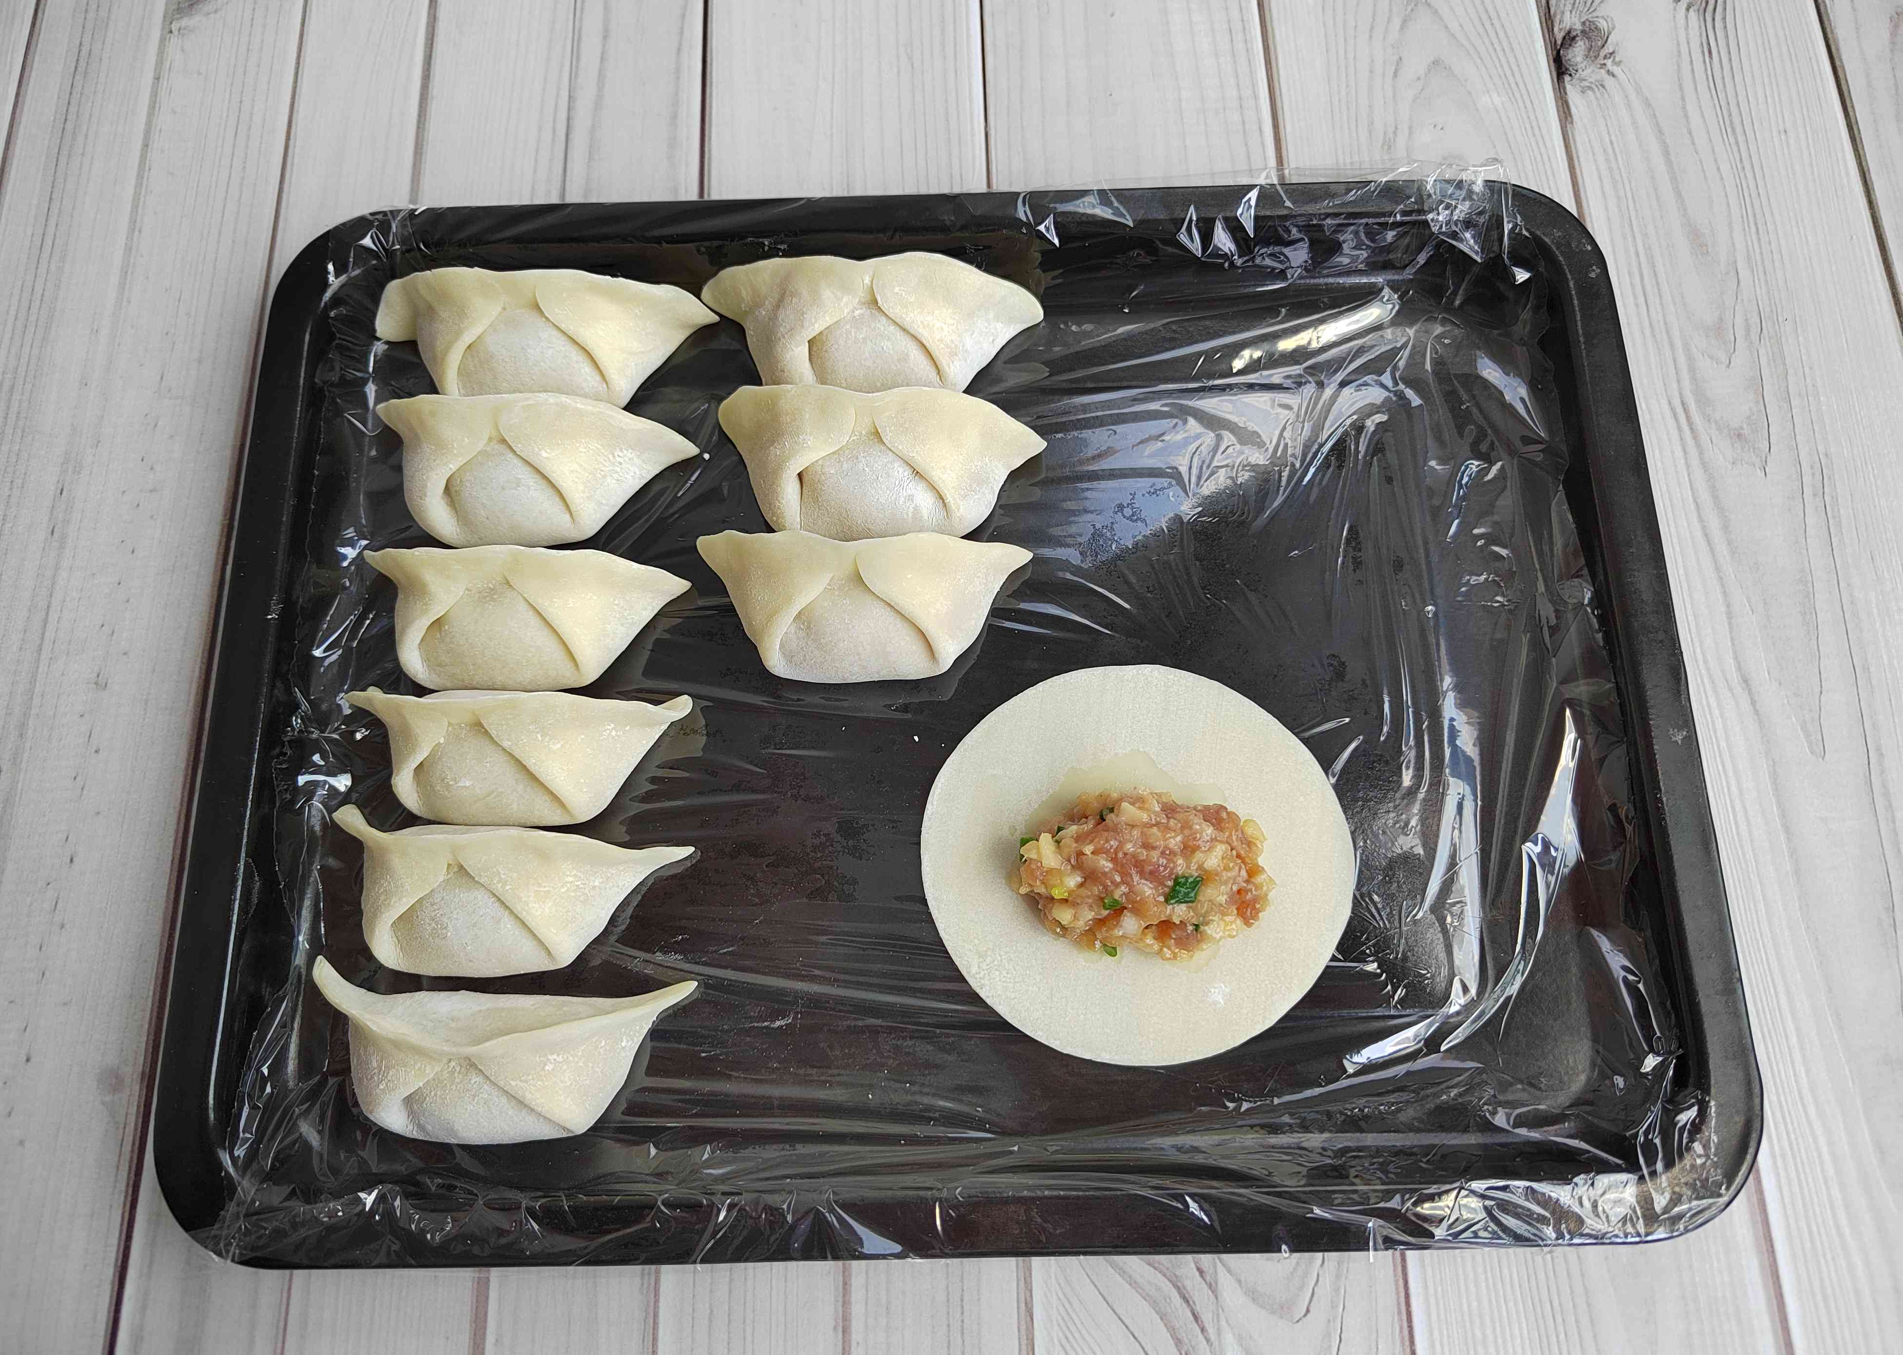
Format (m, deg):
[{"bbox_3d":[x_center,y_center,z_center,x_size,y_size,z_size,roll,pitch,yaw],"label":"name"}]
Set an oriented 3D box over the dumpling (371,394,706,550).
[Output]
[{"bbox_3d":[-0.107,-0.058,0.338,0.083,0.033,0.037,2,74,1],"label":"dumpling"}]

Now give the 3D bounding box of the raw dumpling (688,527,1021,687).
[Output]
[{"bbox_3d":[-0.022,-0.020,0.327,0.085,0.033,0.036,0,74,0],"label":"raw dumpling"}]

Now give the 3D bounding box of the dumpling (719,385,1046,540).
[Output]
[{"bbox_3d":[-0.018,-0.059,0.338,0.086,0.033,0.037,1,74,1],"label":"dumpling"}]

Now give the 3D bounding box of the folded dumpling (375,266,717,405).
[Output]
[{"bbox_3d":[-0.109,-0.099,0.349,0.090,0.033,0.037,0,74,0],"label":"folded dumpling"}]

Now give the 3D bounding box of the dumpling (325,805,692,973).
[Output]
[{"bbox_3d":[-0.103,0.053,0.306,0.085,0.033,0.037,2,74,1],"label":"dumpling"}]

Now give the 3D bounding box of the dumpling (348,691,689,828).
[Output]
[{"bbox_3d":[-0.105,0.017,0.317,0.084,0.033,0.036,0,74,0],"label":"dumpling"}]

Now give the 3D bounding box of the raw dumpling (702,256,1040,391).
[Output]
[{"bbox_3d":[-0.021,-0.101,0.350,0.092,0.033,0.037,0,74,0],"label":"raw dumpling"}]

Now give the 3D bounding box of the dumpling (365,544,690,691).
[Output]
[{"bbox_3d":[-0.106,-0.018,0.327,0.082,0.033,0.036,2,74,1],"label":"dumpling"}]

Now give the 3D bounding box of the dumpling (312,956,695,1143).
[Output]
[{"bbox_3d":[-0.102,0.089,0.296,0.087,0.033,0.040,1,74,1],"label":"dumpling"}]

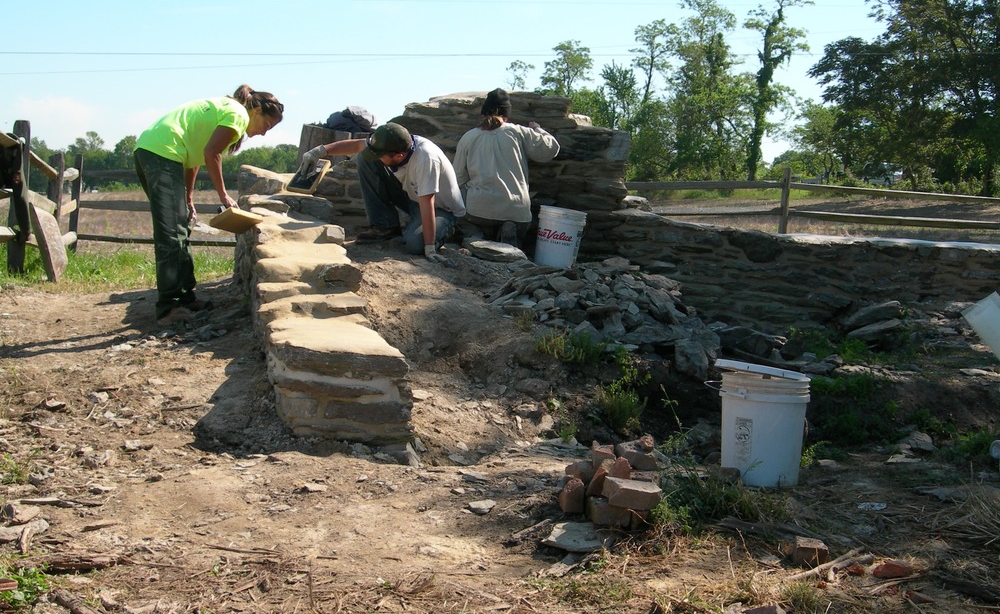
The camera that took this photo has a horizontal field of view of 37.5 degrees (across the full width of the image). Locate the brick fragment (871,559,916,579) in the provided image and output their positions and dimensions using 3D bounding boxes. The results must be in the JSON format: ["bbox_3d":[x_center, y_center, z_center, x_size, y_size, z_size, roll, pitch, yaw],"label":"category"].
[{"bbox_3d":[1.059,0.703,3.970,0.108,0.048,0.078,2,5,0],"label":"brick fragment"}]

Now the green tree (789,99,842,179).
[{"bbox_3d":[19.395,-10.110,90.000,3.400,5.000,3.400,3,5,11],"label":"green tree"}]

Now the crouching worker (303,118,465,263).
[{"bbox_3d":[-0.720,-0.702,8.950,0.920,0.850,0.800,-2,7,-37],"label":"crouching worker"}]

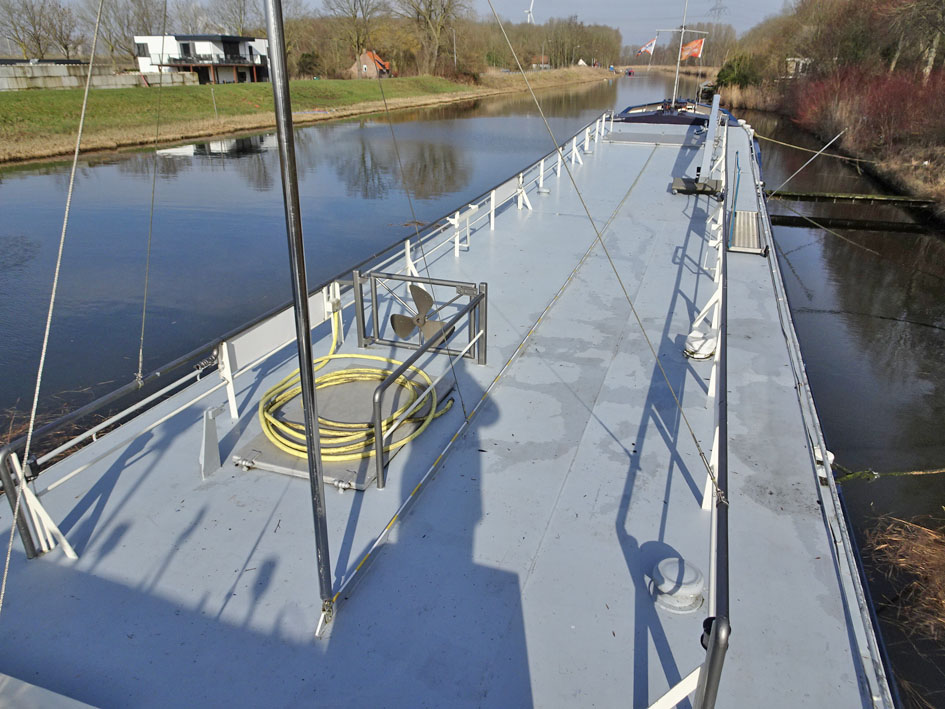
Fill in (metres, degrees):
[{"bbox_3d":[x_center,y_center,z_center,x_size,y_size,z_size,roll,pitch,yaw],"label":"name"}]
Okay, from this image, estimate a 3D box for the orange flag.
[{"bbox_3d":[7.928,-10.991,23.615,0.950,0.750,0.180,7,25,15],"label":"orange flag"}]

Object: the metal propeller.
[{"bbox_3d":[-0.463,-0.346,5.894,0.630,0.570,0.180,8,25,18],"label":"metal propeller"}]

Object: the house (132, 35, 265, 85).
[{"bbox_3d":[-32.820,-36.071,80.807,12.658,5.457,9.545,8,25,18],"label":"house"}]

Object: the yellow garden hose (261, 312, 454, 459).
[{"bbox_3d":[-0.951,0.222,5.256,1.500,0.360,1.930,8,25,18],"label":"yellow garden hose"}]

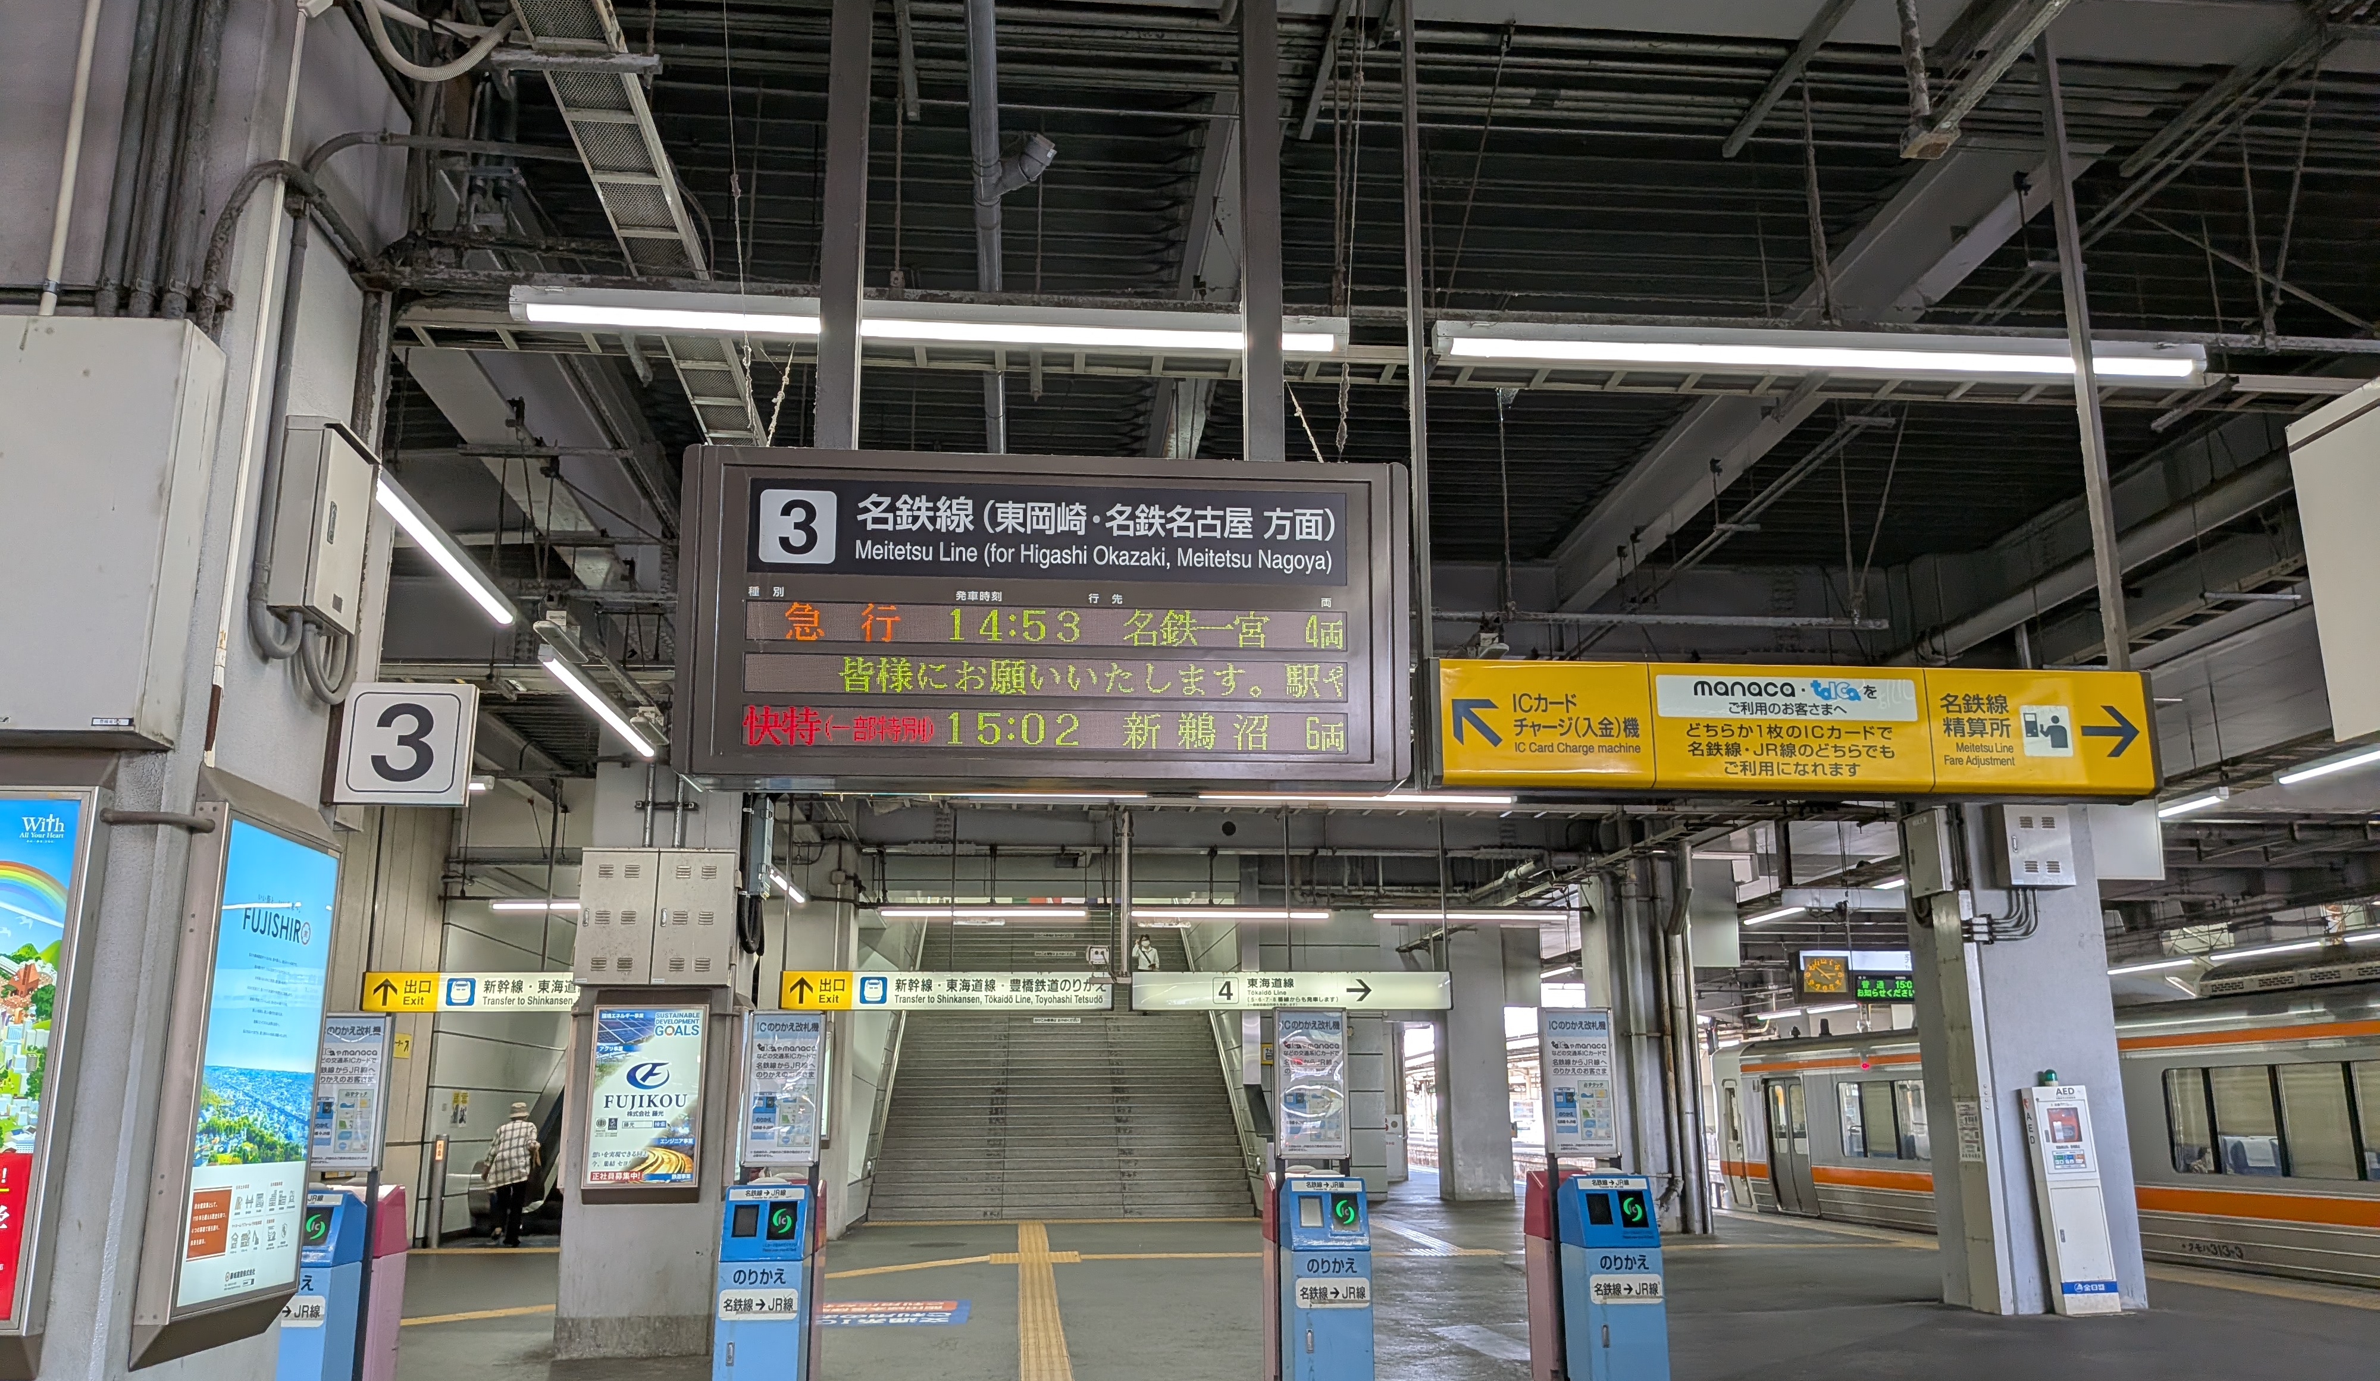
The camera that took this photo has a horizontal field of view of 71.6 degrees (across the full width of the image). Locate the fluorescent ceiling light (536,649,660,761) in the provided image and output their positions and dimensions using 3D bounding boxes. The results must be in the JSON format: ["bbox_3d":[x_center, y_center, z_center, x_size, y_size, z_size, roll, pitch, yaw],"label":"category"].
[{"bbox_3d":[-3.342,0.123,9.438,0.080,0.080,2.420,1,-14,-6],"label":"fluorescent ceiling light"}]

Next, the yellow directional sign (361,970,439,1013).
[{"bbox_3d":[-7.260,2.795,15.203,0.708,0.363,0.170,1,-14,-6],"label":"yellow directional sign"}]

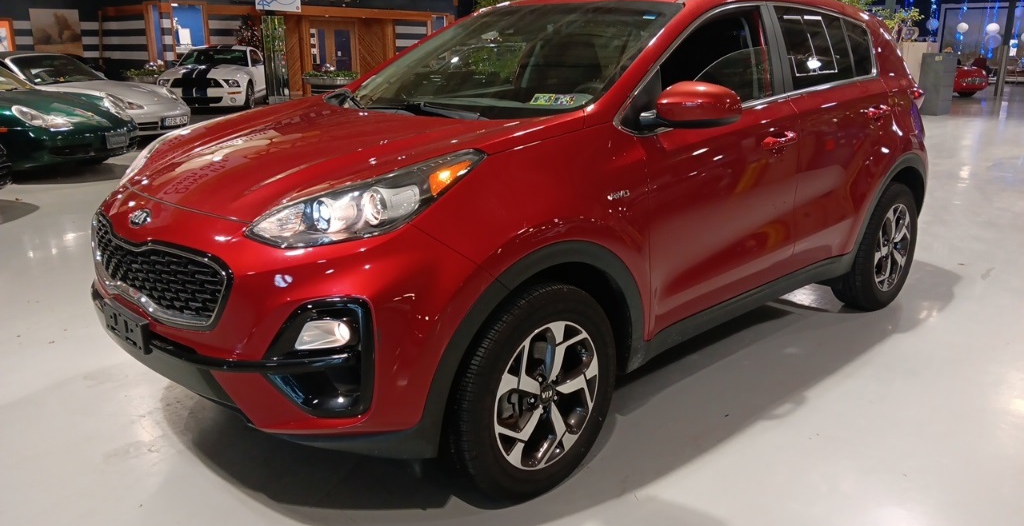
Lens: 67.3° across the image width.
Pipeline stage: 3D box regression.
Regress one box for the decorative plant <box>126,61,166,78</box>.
[{"bbox_3d":[-8.651,-4.604,18.254,1.100,0.420,0.950,-7,17,-24],"label":"decorative plant"}]

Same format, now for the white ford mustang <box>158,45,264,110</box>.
[{"bbox_3d":[-6.632,-4.304,17.799,1.880,1.390,4.760,-1,16,-5],"label":"white ford mustang"}]

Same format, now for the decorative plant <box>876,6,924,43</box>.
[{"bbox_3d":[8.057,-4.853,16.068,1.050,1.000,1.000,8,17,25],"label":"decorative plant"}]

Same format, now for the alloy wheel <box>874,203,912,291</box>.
[{"bbox_3d":[1.980,-0.094,4.160,0.460,0.460,0.180,-14,21,-42],"label":"alloy wheel"}]

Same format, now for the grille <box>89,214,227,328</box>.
[{"bbox_3d":[-1.090,0.010,2.278,0.150,0.270,1.020,-14,21,-42],"label":"grille"}]

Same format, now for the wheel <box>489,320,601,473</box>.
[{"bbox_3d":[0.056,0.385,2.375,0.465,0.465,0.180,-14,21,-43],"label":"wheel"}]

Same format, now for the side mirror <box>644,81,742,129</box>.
[{"bbox_3d":[0.592,-0.503,2.457,0.180,0.160,0.250,-14,20,-42],"label":"side mirror"}]

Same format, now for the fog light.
[{"bbox_3d":[-0.477,0.188,1.977,0.100,0.075,0.140,-14,20,-42],"label":"fog light"}]

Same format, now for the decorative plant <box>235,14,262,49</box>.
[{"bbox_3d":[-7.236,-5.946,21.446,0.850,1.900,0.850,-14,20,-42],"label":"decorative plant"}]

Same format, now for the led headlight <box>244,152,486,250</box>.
[{"bbox_3d":[-0.372,-0.167,2.008,0.510,0.235,0.420,-14,20,-42],"label":"led headlight"}]

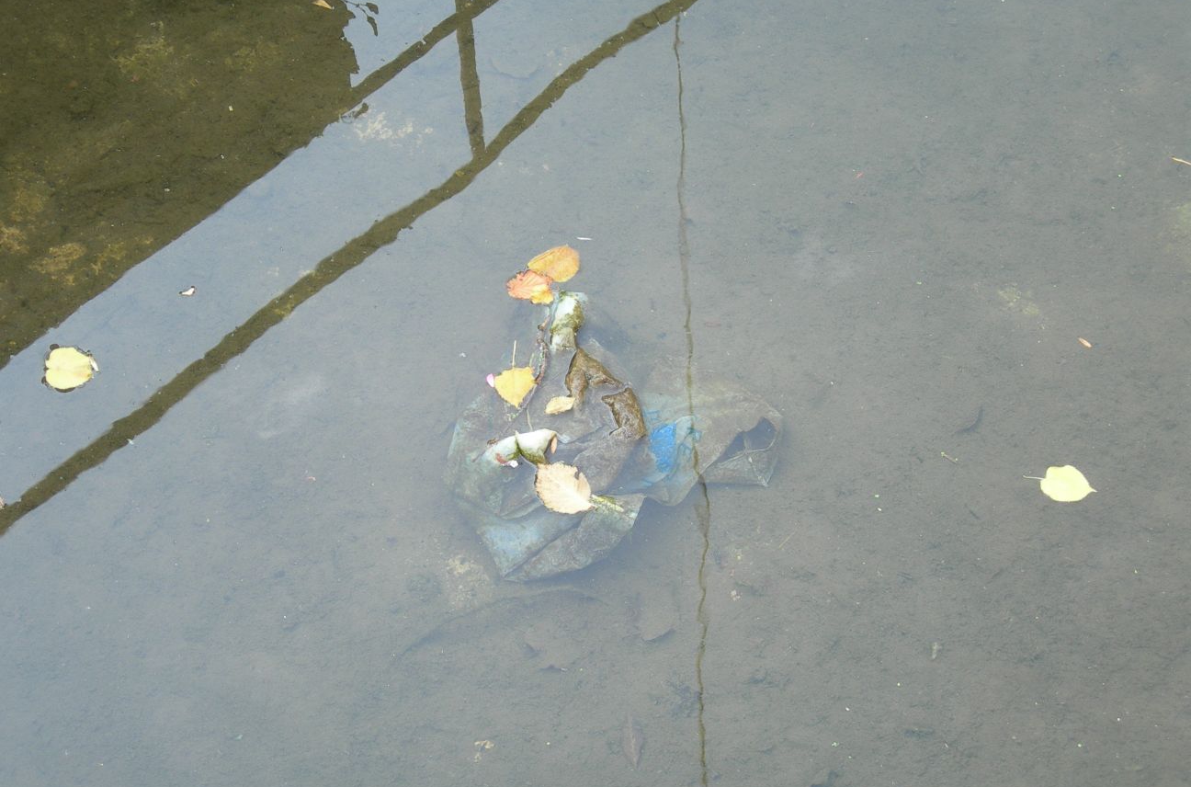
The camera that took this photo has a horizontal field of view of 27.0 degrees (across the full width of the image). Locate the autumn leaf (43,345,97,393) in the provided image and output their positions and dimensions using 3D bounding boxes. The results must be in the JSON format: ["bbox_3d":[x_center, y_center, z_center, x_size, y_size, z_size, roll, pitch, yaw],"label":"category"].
[{"bbox_3d":[-0.645,-0.032,3.052,0.069,0.008,0.077,3,48,5],"label":"autumn leaf"}]

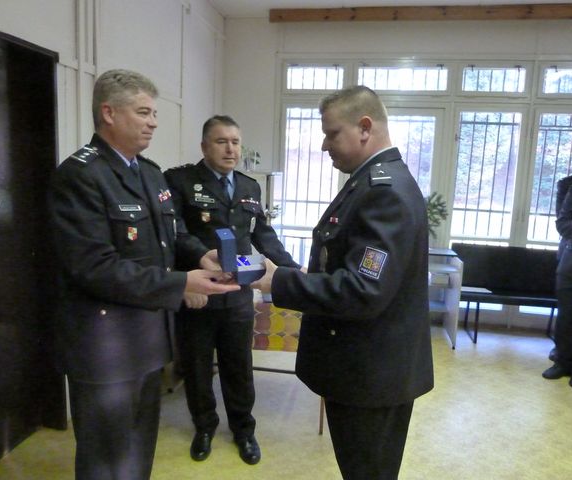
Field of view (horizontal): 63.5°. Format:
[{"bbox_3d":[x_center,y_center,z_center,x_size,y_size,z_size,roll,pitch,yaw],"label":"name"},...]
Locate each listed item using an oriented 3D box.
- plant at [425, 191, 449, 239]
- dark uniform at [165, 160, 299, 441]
[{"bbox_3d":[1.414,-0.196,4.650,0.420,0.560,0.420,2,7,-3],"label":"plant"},{"bbox_3d":[-0.300,0.338,2.414,0.660,1.440,0.400,-1,7,-25],"label":"dark uniform"}]

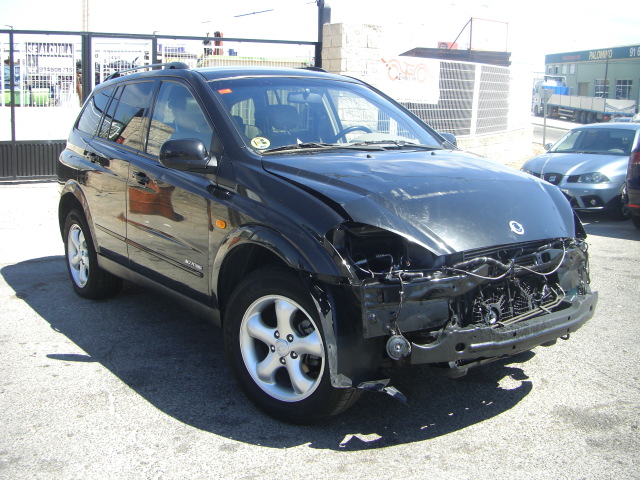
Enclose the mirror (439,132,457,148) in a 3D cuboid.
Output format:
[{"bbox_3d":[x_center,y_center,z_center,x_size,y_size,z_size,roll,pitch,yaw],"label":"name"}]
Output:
[{"bbox_3d":[0.789,-0.625,4.702,0.290,0.180,0.150,-7,12,-36],"label":"mirror"}]

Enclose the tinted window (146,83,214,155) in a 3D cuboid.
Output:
[{"bbox_3d":[-0.783,-0.691,4.011,0.060,0.480,0.880,17,-3,-38],"label":"tinted window"}]

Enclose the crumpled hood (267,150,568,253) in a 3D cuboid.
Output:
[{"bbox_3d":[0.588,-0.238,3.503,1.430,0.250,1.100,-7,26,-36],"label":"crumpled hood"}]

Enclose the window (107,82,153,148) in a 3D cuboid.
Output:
[{"bbox_3d":[-1.210,-0.804,4.567,0.055,0.470,0.620,17,-3,-38],"label":"window"}]

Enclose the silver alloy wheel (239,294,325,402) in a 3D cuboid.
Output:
[{"bbox_3d":[-0.130,0.478,3.215,0.490,0.490,0.190,7,12,35],"label":"silver alloy wheel"}]

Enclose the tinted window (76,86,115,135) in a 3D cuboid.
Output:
[{"bbox_3d":[-1.665,-0.941,5.200,0.060,0.410,0.570,17,-1,-33],"label":"tinted window"}]

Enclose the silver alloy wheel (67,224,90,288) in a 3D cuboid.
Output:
[{"bbox_3d":[-1.759,0.117,5.357,0.190,0.490,0.490,-7,12,-36],"label":"silver alloy wheel"}]

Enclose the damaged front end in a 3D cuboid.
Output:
[{"bbox_3d":[0.766,0.202,3.301,1.540,0.600,0.520,-7,12,-36],"label":"damaged front end"}]

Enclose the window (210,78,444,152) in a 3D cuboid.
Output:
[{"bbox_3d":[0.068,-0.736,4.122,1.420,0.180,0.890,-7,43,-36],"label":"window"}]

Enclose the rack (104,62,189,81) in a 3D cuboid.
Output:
[{"bbox_3d":[-1.226,-1.156,4.851,0.070,0.100,1.370,-7,12,-36],"label":"rack"}]

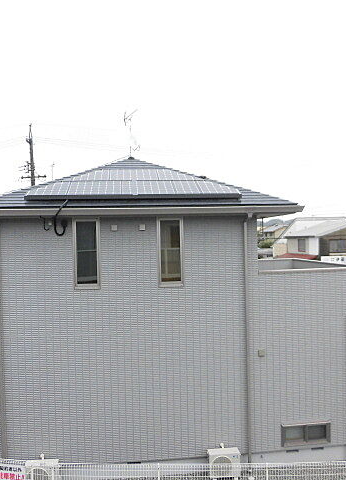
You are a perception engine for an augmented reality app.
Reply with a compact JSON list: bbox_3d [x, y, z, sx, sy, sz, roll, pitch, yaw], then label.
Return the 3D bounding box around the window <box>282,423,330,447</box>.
[{"bbox_3d":[3.115,4.555,10.391,1.140,0.500,0.120,-1,-1,-5],"label":"window"}]

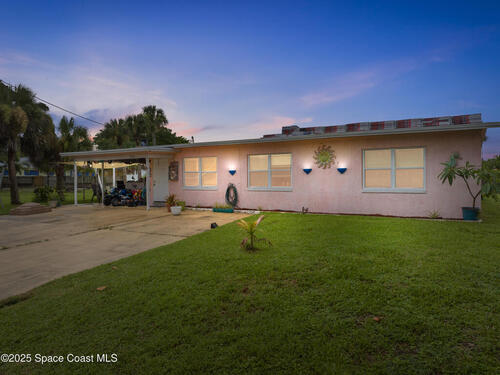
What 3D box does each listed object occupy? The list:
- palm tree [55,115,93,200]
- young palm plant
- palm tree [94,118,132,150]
[{"bbox_3d":[-11.960,-2.000,23.500,2.600,5.600,2.600,0,1,0],"label":"palm tree"},{"bbox_3d":[0.097,0.792,6.100,0.600,0.630,0.570,0,1,0],"label":"young palm plant"},{"bbox_3d":[-12.700,-2.860,32.000,3.200,7.000,3.200,0,1,0],"label":"palm tree"}]

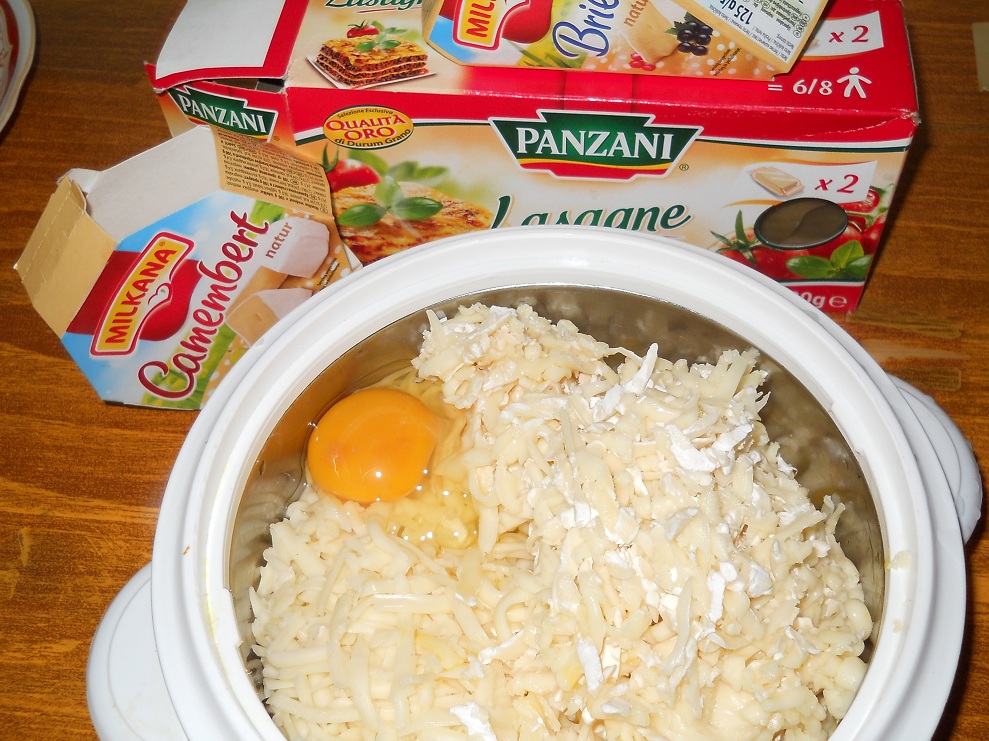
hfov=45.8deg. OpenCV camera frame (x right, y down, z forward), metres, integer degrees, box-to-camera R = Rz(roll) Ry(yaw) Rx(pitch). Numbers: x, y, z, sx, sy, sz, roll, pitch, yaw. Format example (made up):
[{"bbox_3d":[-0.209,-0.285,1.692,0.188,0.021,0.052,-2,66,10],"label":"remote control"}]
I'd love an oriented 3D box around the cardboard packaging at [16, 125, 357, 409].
[{"bbox_3d":[-0.093,-0.028,0.369,0.088,0.086,0.029,11,38,-39],"label":"cardboard packaging"}]

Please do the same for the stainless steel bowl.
[{"bbox_3d":[0.016,0.058,0.310,0.156,0.064,0.156,-2,54,2],"label":"stainless steel bowl"}]

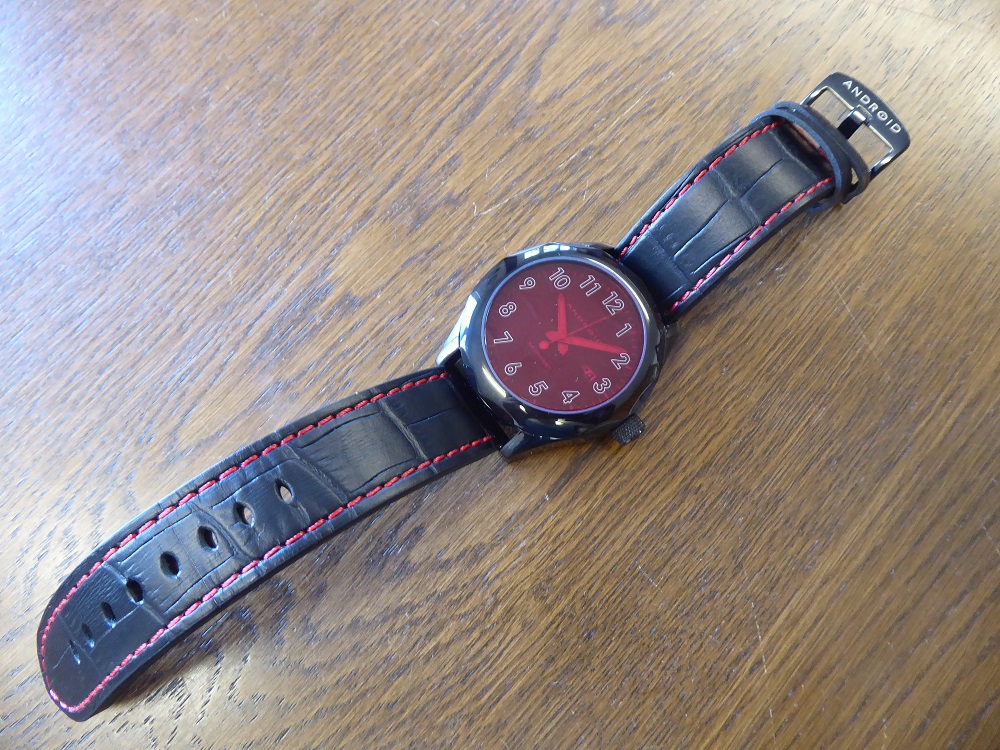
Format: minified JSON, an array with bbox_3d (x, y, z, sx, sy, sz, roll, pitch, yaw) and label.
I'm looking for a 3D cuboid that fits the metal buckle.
[{"bbox_3d":[0.083,-0.058,0.173,0.018,0.008,0.026,-38,74,-9],"label":"metal buckle"}]

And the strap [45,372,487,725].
[{"bbox_3d":[-0.049,0.031,0.144,0.104,0.023,0.022,-33,73,-8],"label":"strap"}]

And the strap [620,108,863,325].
[{"bbox_3d":[0.053,-0.037,0.162,0.059,0.021,0.024,-38,74,-9],"label":"strap"}]

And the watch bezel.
[{"bbox_3d":[0.014,-0.007,0.159,0.047,0.011,0.045,-1,71,3],"label":"watch bezel"}]

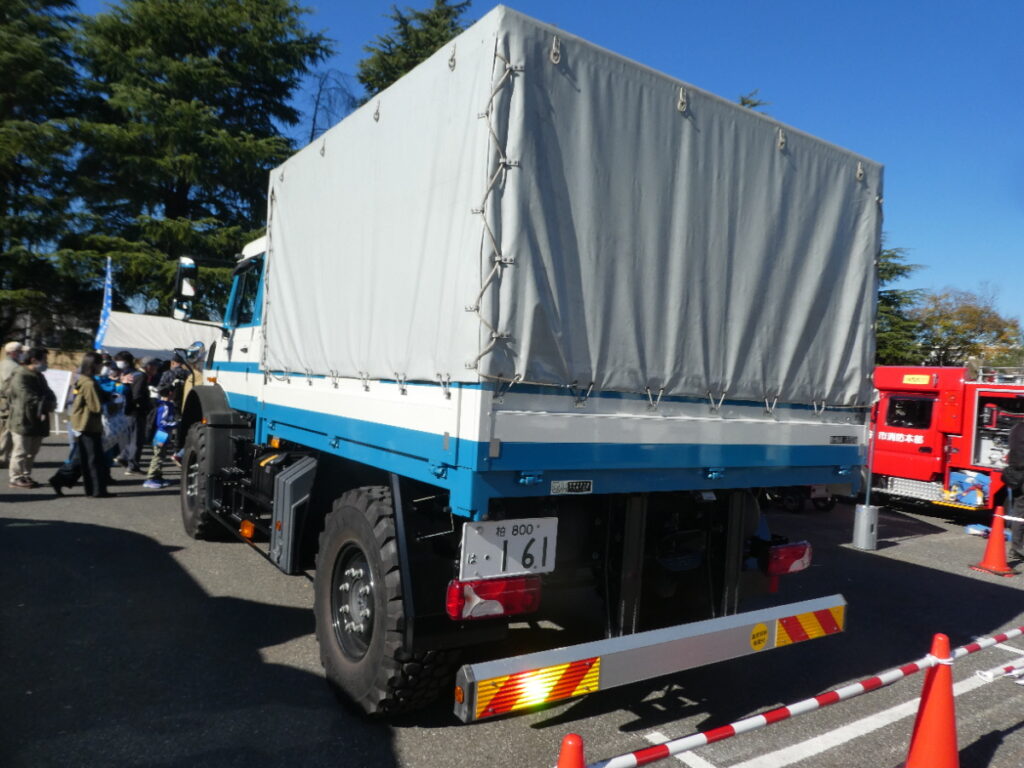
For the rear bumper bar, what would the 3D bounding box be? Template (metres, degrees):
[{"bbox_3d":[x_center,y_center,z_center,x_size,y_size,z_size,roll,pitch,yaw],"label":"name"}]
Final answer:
[{"bbox_3d":[0.784,1.149,3.150,2.312,0.188,0.084,4,0,-34],"label":"rear bumper bar"}]

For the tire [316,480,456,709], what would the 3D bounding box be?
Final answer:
[{"bbox_3d":[-0.633,1.034,3.446,0.360,1.034,1.044,4,0,-35],"label":"tire"}]

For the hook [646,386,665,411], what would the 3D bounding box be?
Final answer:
[{"bbox_3d":[0.578,0.060,2.857,0.098,0.097,0.040,4,0,-34],"label":"hook"}]

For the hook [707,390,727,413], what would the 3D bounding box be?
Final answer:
[{"bbox_3d":[0.881,0.078,3.058,0.121,0.095,0.040,4,0,-34],"label":"hook"}]

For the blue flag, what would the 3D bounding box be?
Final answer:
[{"bbox_3d":[-7.192,-1.400,12.500,0.450,1.680,0.150,3,0,40],"label":"blue flag"}]

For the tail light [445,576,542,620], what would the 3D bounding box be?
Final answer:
[{"bbox_3d":[-0.073,0.828,2.787,0.383,0.144,0.075,4,0,-34],"label":"tail light"}]

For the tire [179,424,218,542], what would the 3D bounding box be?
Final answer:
[{"bbox_3d":[-2.829,0.911,6.642,0.360,1.034,1.044,4,0,-35],"label":"tire"}]

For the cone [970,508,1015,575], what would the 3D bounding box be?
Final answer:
[{"bbox_3d":[5.173,1.637,7.574,0.380,0.690,0.380,4,0,-16],"label":"cone"}]

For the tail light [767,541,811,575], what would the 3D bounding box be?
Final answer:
[{"bbox_3d":[1.468,0.928,3.813,0.383,0.144,0.075,4,0,-34],"label":"tail light"}]

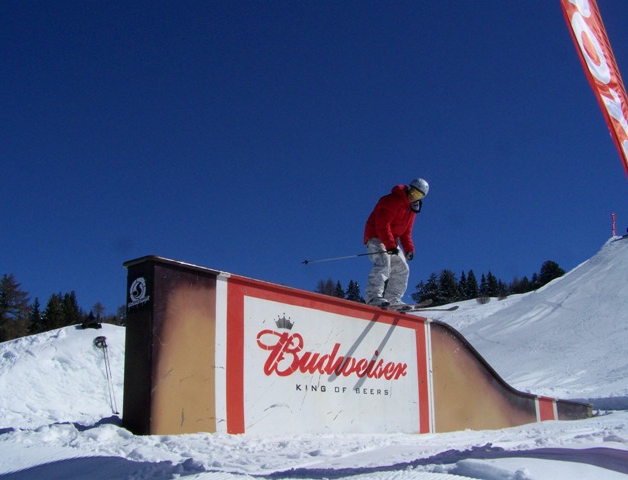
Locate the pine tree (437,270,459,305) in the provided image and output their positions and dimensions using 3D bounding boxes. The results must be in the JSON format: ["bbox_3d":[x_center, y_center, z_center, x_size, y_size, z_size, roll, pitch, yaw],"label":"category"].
[{"bbox_3d":[17.101,6.405,90.000,2.950,5.000,2.950,-1,-9,0],"label":"pine tree"}]

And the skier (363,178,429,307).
[{"bbox_3d":[0.986,0.030,8.500,0.640,1.560,0.560,-6,-10,28],"label":"skier"}]

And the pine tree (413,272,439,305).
[{"bbox_3d":[14.283,6.533,90.000,3.330,4.740,3.330,-1,-9,0],"label":"pine tree"}]

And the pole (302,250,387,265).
[{"bbox_3d":[0.428,0.200,8.250,1.150,0.070,0.070,-7,-10,5],"label":"pole"}]

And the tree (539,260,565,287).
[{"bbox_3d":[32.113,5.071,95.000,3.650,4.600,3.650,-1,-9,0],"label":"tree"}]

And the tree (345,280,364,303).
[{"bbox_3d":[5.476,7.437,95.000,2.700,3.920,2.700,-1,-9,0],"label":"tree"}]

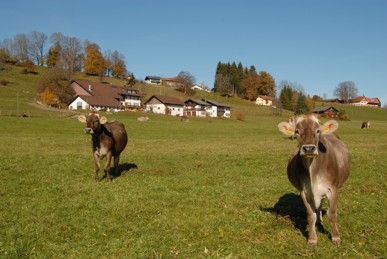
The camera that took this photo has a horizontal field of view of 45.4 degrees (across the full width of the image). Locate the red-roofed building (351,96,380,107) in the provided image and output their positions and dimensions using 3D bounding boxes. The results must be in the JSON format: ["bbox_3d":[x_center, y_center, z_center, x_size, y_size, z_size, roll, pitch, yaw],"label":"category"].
[{"bbox_3d":[137.511,-22.385,370.000,23.000,8.200,13.000,0,2,12],"label":"red-roofed building"}]

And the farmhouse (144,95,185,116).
[{"bbox_3d":[-11.966,-10.070,195.000,10.000,7.900,13.000,2,2,42],"label":"farmhouse"}]

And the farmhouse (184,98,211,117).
[{"bbox_3d":[1.642,-8.868,190.000,9.000,7.400,9.000,1,2,35],"label":"farmhouse"}]

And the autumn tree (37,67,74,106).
[{"bbox_3d":[-53.077,-16.538,178.000,14.300,15.200,13.000,-1,2,-17],"label":"autumn tree"}]

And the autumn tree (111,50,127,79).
[{"bbox_3d":[-44.047,-37.921,270.000,9.500,16.300,9.500,0,2,-9],"label":"autumn tree"}]

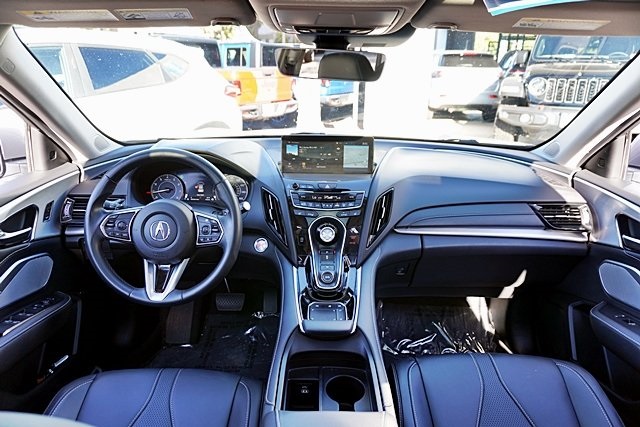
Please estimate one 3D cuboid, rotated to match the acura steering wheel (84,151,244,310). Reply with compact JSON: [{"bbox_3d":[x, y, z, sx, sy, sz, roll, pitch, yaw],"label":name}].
[{"bbox_3d":[-0.372,0.034,1.025,0.370,0.370,0.120,0,-3,0],"label":"acura steering wheel"}]

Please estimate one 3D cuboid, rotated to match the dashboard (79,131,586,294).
[{"bbox_3d":[0.024,-0.007,1.308,1.450,0.430,0.470,0,20,0],"label":"dashboard"}]

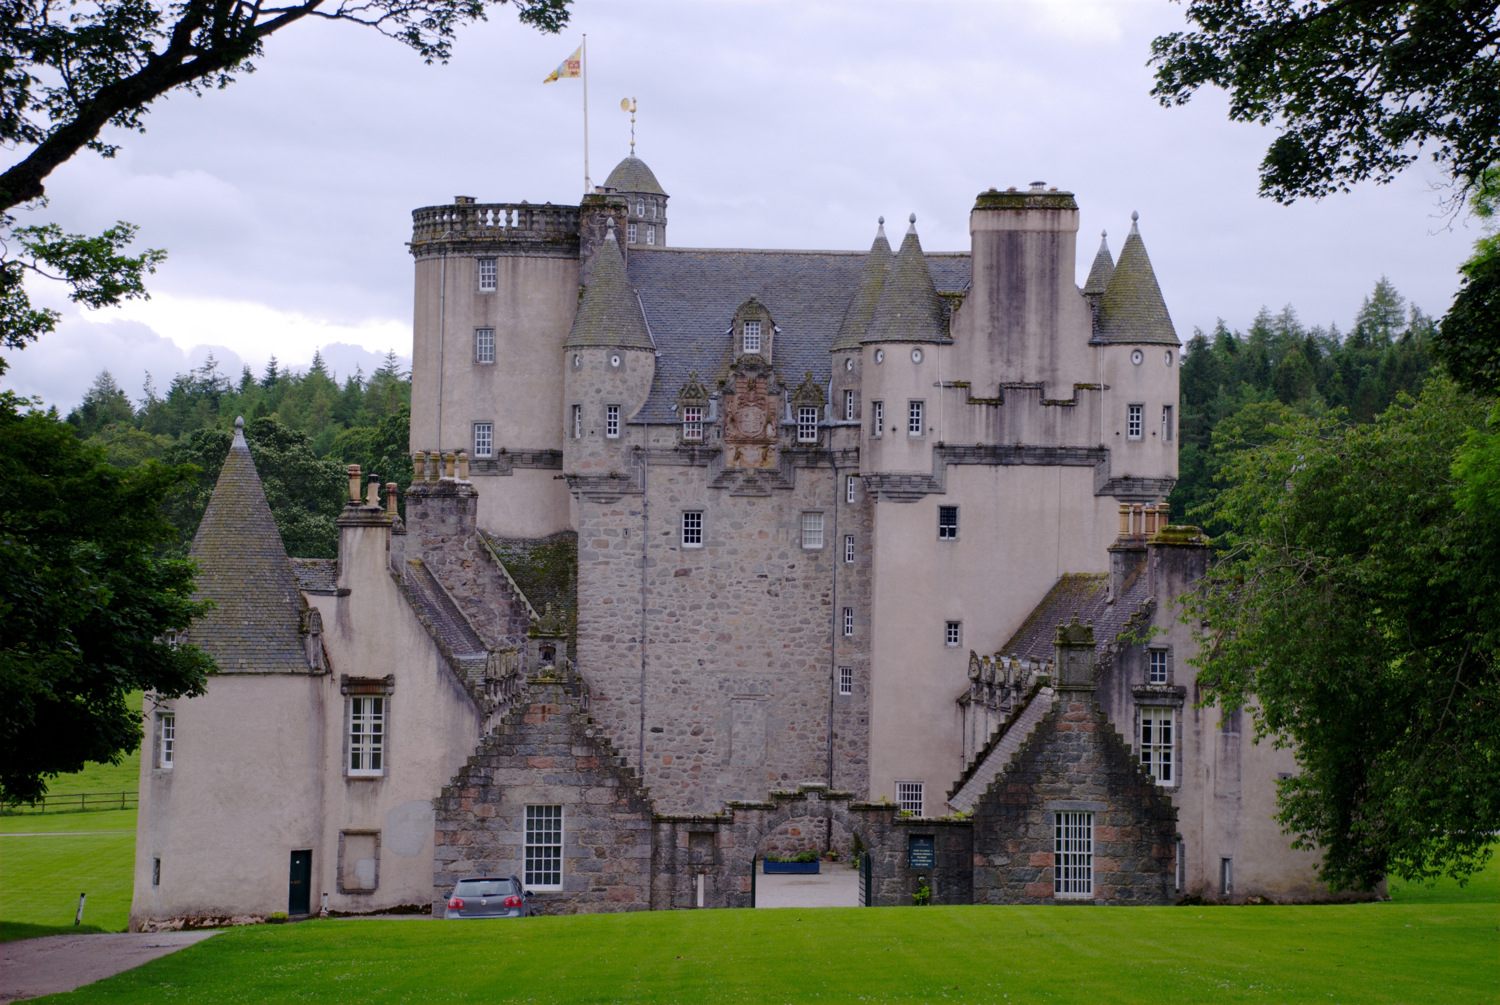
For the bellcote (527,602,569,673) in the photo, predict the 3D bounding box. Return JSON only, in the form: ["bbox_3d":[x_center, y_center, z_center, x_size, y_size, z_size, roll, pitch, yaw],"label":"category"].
[{"bbox_3d":[-5.457,3.731,98.000,1.140,2.100,0.800,1,-1,-4],"label":"bellcote"}]

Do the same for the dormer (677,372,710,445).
[{"bbox_3d":[-1.639,-2.748,105.800,1.000,2.100,1.000,1,-2,-3],"label":"dormer"}]

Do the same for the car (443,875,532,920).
[{"bbox_3d":[-5.860,9.130,81.600,1.800,1.480,4.200,-1,-2,-1],"label":"car"}]

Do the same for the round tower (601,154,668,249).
[{"bbox_3d":[-4.267,-10.961,133.500,2.650,3.700,2.650,1,-1,0],"label":"round tower"}]

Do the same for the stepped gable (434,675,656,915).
[{"bbox_3d":[-5.034,7.117,88.600,5.350,5.800,0.800,1,-2,-3],"label":"stepped gable"}]

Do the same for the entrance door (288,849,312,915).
[{"bbox_3d":[-12.510,10.574,101.000,0.120,1.810,0.860,0,-2,38],"label":"entrance door"}]

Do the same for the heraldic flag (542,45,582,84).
[{"bbox_3d":[-6.771,-15.867,131.500,1.420,1.330,0.450,1,-1,-4],"label":"heraldic flag"}]

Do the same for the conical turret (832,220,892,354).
[{"bbox_3d":[4.471,-7.421,124.000,3.400,4.550,3.400,1,-1,-4],"label":"conical turret"}]

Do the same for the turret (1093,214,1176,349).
[{"bbox_3d":[10.927,-6.343,103.200,2.600,3.800,2.600,1,-2,-3],"label":"turret"}]

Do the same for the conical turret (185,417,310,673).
[{"bbox_3d":[-12.697,1.045,90.000,4.000,6.300,4.000,1,-2,-3],"label":"conical turret"}]

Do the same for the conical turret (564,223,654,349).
[{"bbox_3d":[-4.089,-6.361,106.000,2.650,3.800,2.650,1,-2,-3],"label":"conical turret"}]

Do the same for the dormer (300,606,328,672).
[{"bbox_3d":[-12.189,3.831,101.500,0.500,1.850,0.920,0,-1,26],"label":"dormer"}]

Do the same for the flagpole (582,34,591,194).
[{"bbox_3d":[-5.926,-13.894,131.500,0.120,6.200,0.120,-1,-1,-4],"label":"flagpole"}]

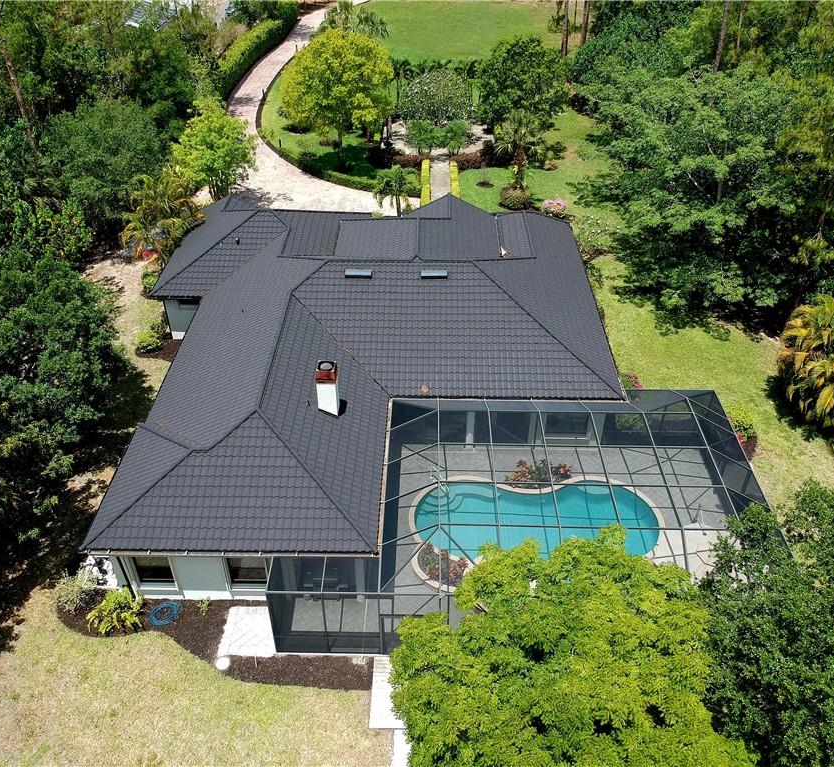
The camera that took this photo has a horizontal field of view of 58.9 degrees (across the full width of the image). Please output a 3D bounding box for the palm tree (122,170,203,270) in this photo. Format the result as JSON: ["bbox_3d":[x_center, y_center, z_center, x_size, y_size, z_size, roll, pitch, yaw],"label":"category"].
[{"bbox_3d":[-16.600,-11.450,48.100,5.000,5.100,5.000,1,38,1],"label":"palm tree"}]

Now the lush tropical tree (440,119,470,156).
[{"bbox_3d":[2.796,-18.196,55.041,2.250,2.650,2.250,1,39,1],"label":"lush tropical tree"}]

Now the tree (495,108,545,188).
[{"bbox_3d":[7.470,-17.200,54.600,3.800,5.900,3.800,1,38,1],"label":"tree"}]

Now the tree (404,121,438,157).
[{"bbox_3d":[0.370,-19.950,60.300,2.600,3.000,2.600,1,38,1],"label":"tree"}]

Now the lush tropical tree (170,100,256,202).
[{"bbox_3d":[-14.000,-16.050,51.800,5.800,7.700,5.800,1,38,1],"label":"lush tropical tree"}]

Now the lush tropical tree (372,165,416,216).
[{"bbox_3d":[-1.414,-12.004,46.768,2.800,3.500,2.800,1,39,1],"label":"lush tropical tree"}]

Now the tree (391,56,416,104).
[{"bbox_3d":[-1.314,-25.955,63.524,2.200,3.950,2.200,1,39,1],"label":"tree"}]

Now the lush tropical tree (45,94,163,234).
[{"bbox_3d":[-18.348,-12.628,43.950,6.400,8.000,6.400,1,39,1],"label":"lush tropical tree"}]

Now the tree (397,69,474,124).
[{"bbox_3d":[1.730,-25.300,65.700,6.500,4.700,6.500,1,38,1],"label":"tree"}]

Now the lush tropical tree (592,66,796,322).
[{"bbox_3d":[13.725,-9.279,37.275,9.300,11.300,9.300,1,39,1],"label":"lush tropical tree"}]

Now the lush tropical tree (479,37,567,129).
[{"bbox_3d":[8.296,-23.883,58.662,7.100,6.900,7.100,1,39,1],"label":"lush tropical tree"}]

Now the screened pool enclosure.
[{"bbox_3d":[3.919,4.373,27.954,17.100,4.410,10.340,1,38,1],"label":"screened pool enclosure"}]

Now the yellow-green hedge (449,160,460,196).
[{"bbox_3d":[2.855,-15.300,56.367,0.620,0.660,7.400,1,38,1],"label":"yellow-green hedge"}]

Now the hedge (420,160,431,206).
[{"bbox_3d":[0.601,-13.529,50.897,0.650,0.650,8.600,1,39,1],"label":"hedge"}]

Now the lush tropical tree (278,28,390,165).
[{"bbox_3d":[-6.000,-21.500,56.600,8.500,10.200,8.500,1,38,1],"label":"lush tropical tree"}]

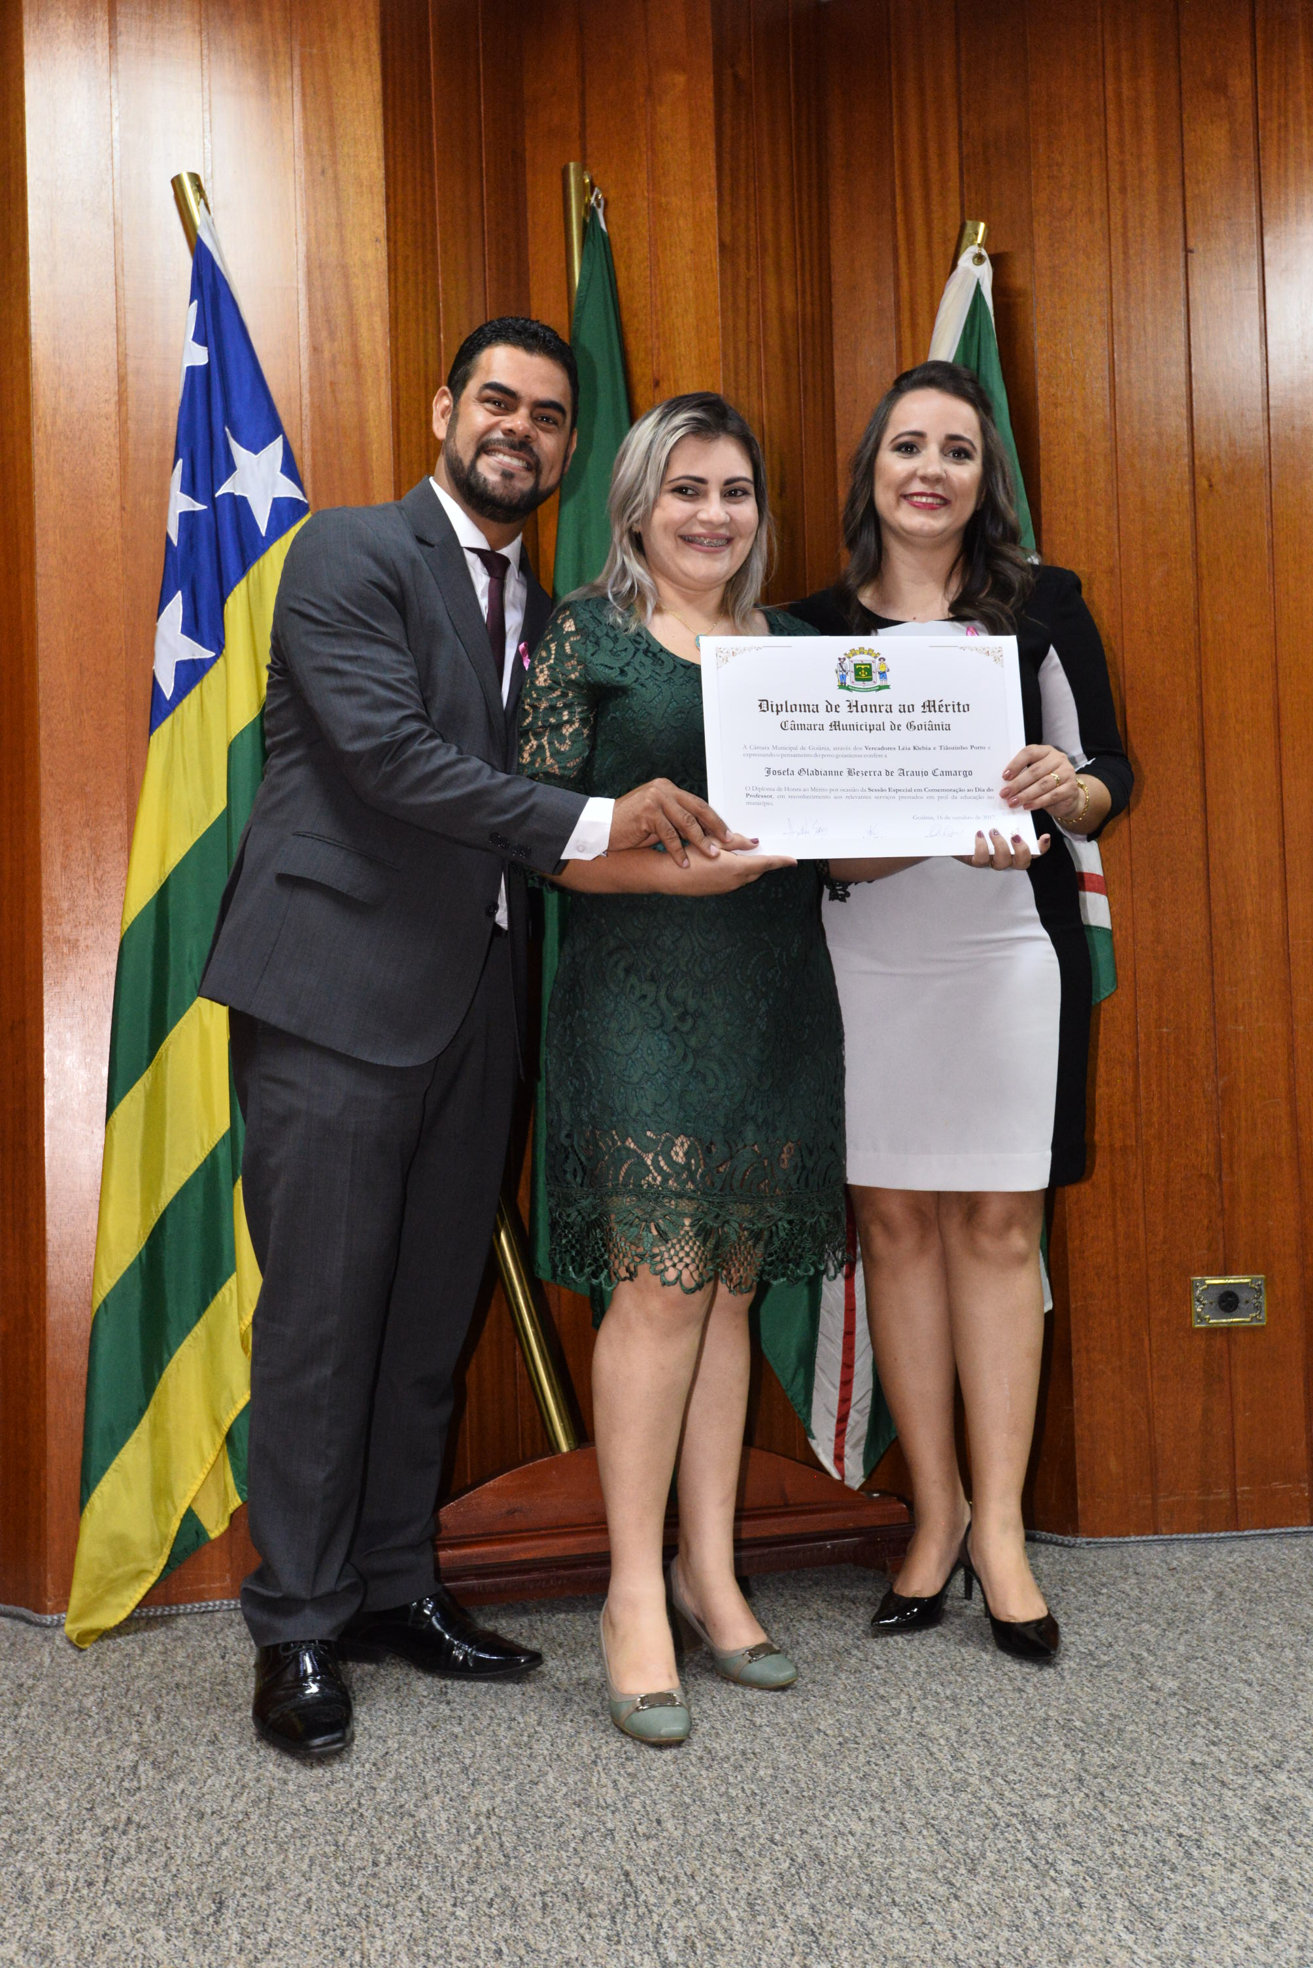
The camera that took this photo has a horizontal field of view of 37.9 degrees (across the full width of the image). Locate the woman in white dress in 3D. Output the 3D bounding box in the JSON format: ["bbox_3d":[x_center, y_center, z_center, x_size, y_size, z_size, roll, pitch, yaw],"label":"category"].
[{"bbox_3d":[0.427,0.022,2.581,0.480,1.710,0.420,-2,-2,22],"label":"woman in white dress"}]

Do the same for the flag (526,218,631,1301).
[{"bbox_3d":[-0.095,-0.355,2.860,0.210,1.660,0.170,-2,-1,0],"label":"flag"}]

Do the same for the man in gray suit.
[{"bbox_3d":[-0.265,0.037,2.391,0.560,1.710,0.560,-1,-2,-38],"label":"man in gray suit"}]

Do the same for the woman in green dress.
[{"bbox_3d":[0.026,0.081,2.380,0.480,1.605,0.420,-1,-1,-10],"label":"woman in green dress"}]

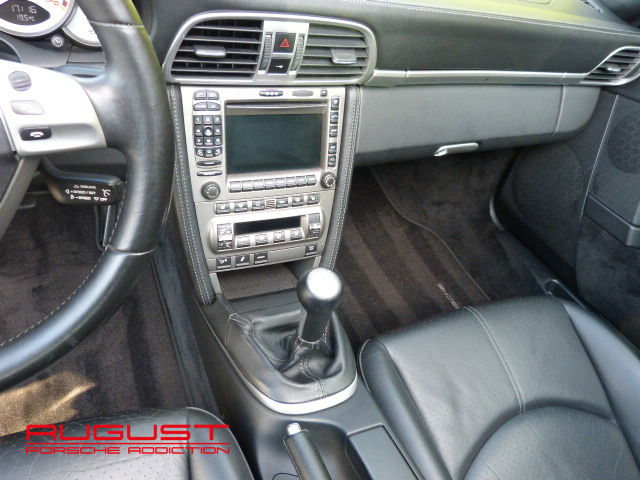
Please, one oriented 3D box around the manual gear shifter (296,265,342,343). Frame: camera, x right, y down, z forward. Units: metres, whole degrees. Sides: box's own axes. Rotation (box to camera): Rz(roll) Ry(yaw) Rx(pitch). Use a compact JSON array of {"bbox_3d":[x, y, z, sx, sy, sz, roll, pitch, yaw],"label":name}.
[{"bbox_3d":[-0.001,0.079,0.522,0.049,0.092,0.049,4,27,-2],"label":"manual gear shifter"}]

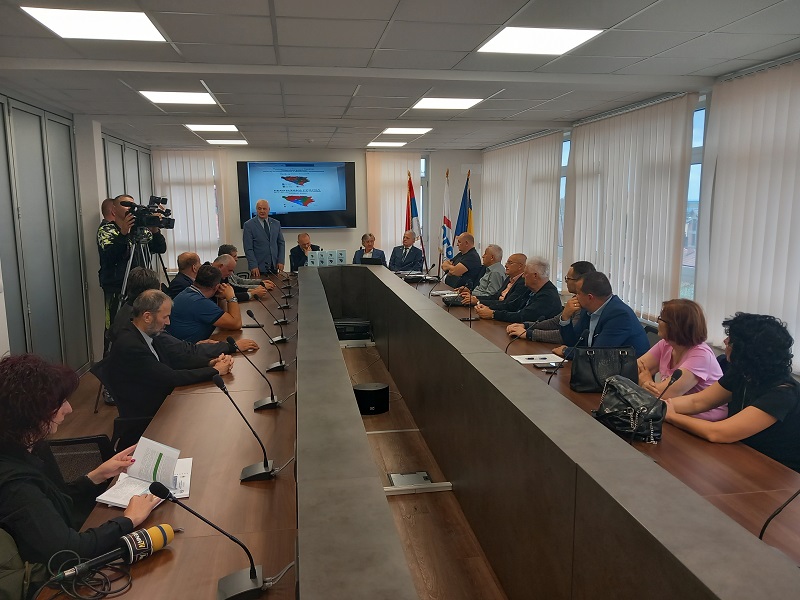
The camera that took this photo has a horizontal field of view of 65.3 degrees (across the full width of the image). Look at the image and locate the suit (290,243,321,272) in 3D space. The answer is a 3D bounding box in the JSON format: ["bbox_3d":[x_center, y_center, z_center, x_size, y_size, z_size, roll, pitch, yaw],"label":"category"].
[{"bbox_3d":[-1.391,-0.520,9.144,0.520,0.680,0.450,-2,9,-9],"label":"suit"}]

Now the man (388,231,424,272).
[{"bbox_3d":[0.097,-0.382,9.306,0.550,1.300,0.720,-1,9,-2],"label":"man"}]

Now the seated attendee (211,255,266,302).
[{"bbox_3d":[-1.857,0.121,6.608,0.830,1.240,0.520,-2,9,-9],"label":"seated attendee"}]

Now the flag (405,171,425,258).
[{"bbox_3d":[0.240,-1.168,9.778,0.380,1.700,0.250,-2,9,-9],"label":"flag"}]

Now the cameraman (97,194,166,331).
[{"bbox_3d":[-2.307,0.009,5.367,0.560,1.780,0.500,-1,9,-6],"label":"cameraman"}]

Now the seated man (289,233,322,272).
[{"bbox_3d":[-1.377,-0.320,9.151,0.530,1.310,0.740,-2,9,-9],"label":"seated man"}]

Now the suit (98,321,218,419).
[{"bbox_3d":[-1.349,0.380,3.616,0.580,0.600,0.490,0,9,-1],"label":"suit"}]

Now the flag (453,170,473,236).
[{"bbox_3d":[1.152,-1.573,11.116,0.380,1.500,0.200,-2,9,-9],"label":"flag"}]

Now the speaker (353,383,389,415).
[{"bbox_3d":[-0.235,0.824,5.196,0.300,0.200,0.200,-2,9,-9],"label":"speaker"}]

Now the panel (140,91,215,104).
[{"bbox_3d":[-2.087,-1.916,5.911,0.600,0.040,0.600,-2,9,-9],"label":"panel"}]

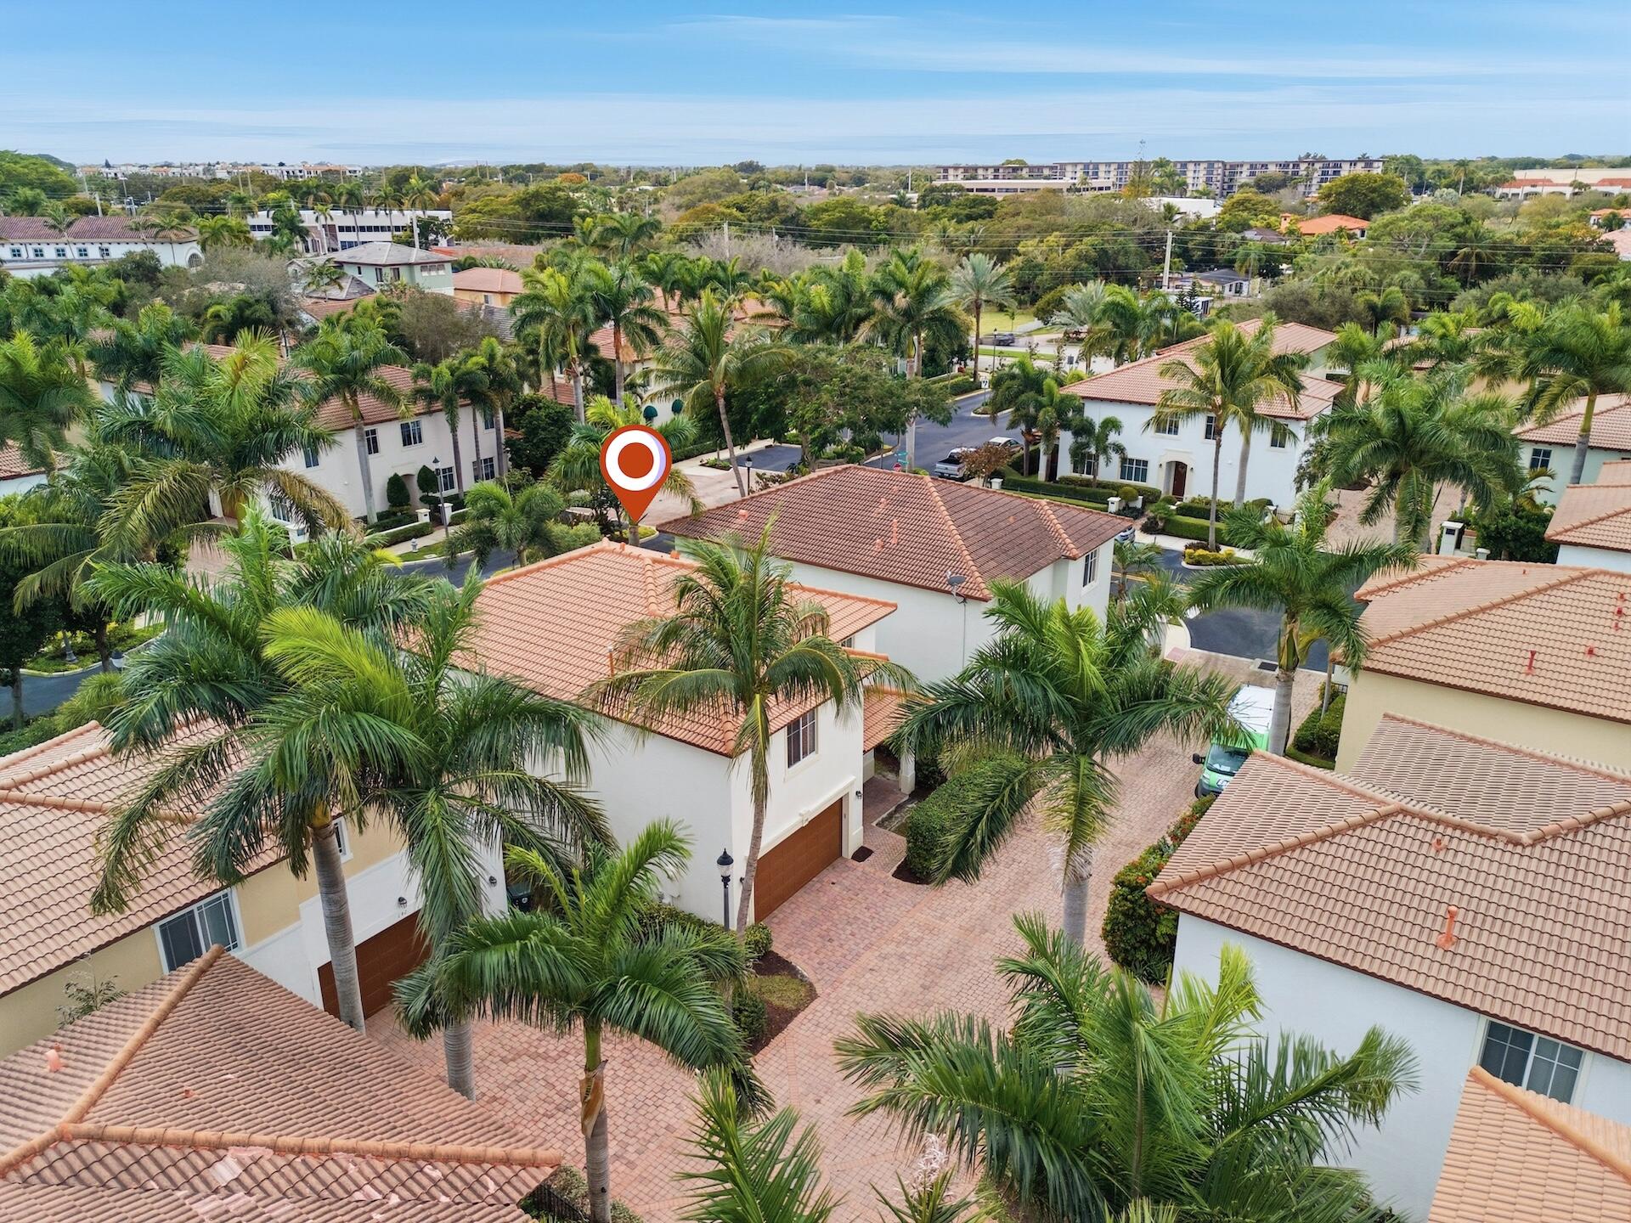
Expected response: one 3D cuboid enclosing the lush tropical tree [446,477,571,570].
[{"bbox_3d":[-17.482,-4.841,65.209,6.870,5.560,6.670,0,20,0],"label":"lush tropical tree"}]

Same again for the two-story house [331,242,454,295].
[{"bbox_3d":[-59.500,-46.700,159.000,12.500,10.000,12.500,12,24,28],"label":"two-story house"}]

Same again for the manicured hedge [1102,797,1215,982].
[{"bbox_3d":[11.550,8.570,35.855,2.120,2.420,7.680,13,24,31],"label":"manicured hedge"}]

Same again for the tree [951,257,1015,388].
[{"bbox_3d":[17.794,-30.856,120.079,6.770,13.130,6.670,0,20,0],"label":"tree"}]

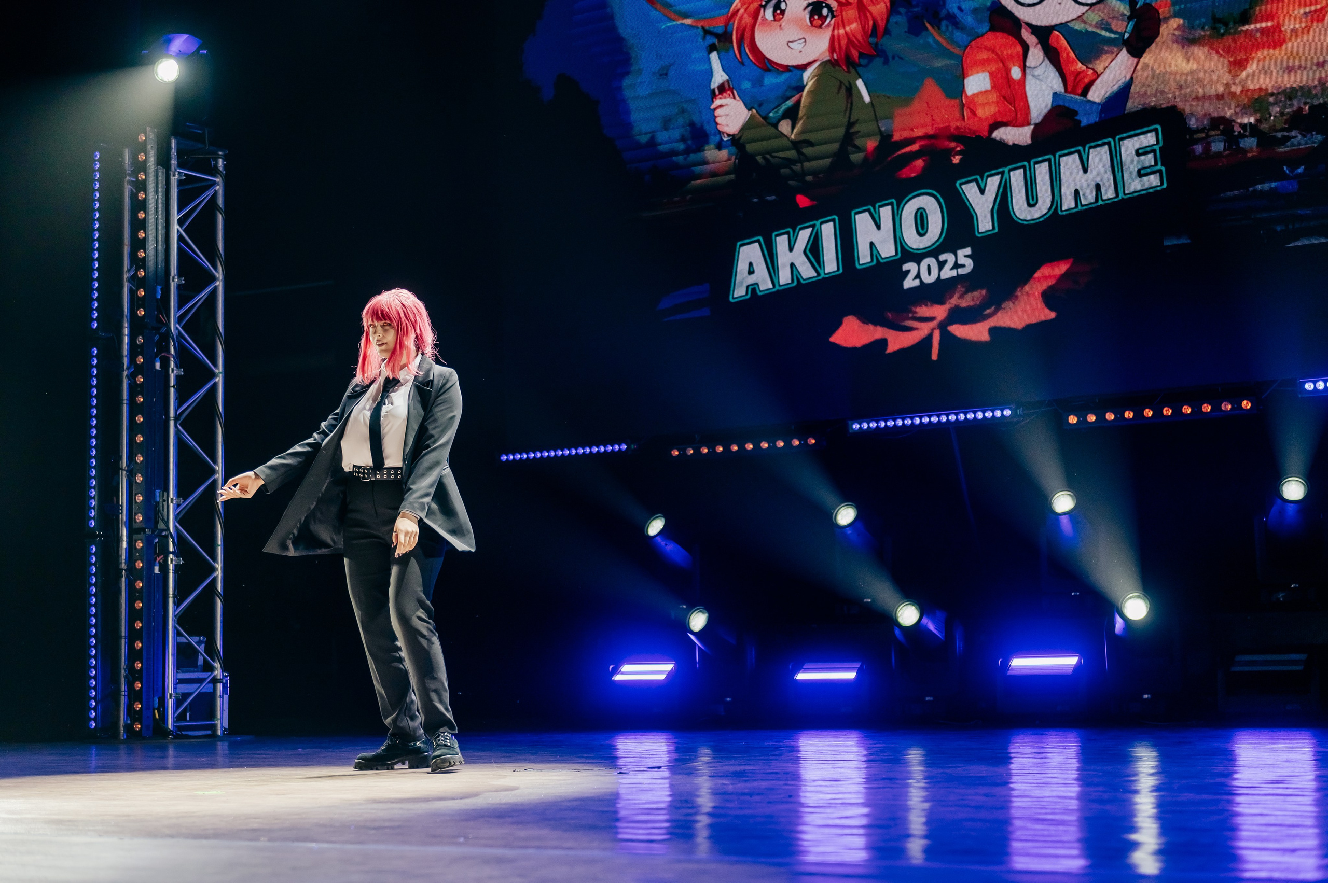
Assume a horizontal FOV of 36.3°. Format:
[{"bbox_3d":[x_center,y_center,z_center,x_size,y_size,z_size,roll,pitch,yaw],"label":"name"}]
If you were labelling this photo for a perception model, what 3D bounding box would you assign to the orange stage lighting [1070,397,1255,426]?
[{"bbox_3d":[2.495,-0.145,10.185,1.000,0.080,0.090,-5,-7,33],"label":"orange stage lighting"}]

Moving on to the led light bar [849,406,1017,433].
[{"bbox_3d":[1.445,-0.116,10.866,0.980,0.070,0.065,-5,-7,33],"label":"led light bar"}]

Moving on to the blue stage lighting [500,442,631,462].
[{"bbox_3d":[-0.591,0.067,12.204,0.980,0.070,0.065,-5,-7,33],"label":"blue stage lighting"}]

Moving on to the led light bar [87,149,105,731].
[{"bbox_3d":[-2.910,-0.025,10.439,0.070,3.010,0.070,-5,-7,29],"label":"led light bar"}]

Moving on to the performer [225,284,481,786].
[{"bbox_3d":[-1.118,0.315,7.200,0.820,1.710,0.500,-5,-7,30],"label":"performer"}]

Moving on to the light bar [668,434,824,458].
[{"bbox_3d":[0.467,0.037,11.518,1.000,0.080,0.090,-5,-7,33],"label":"light bar"}]

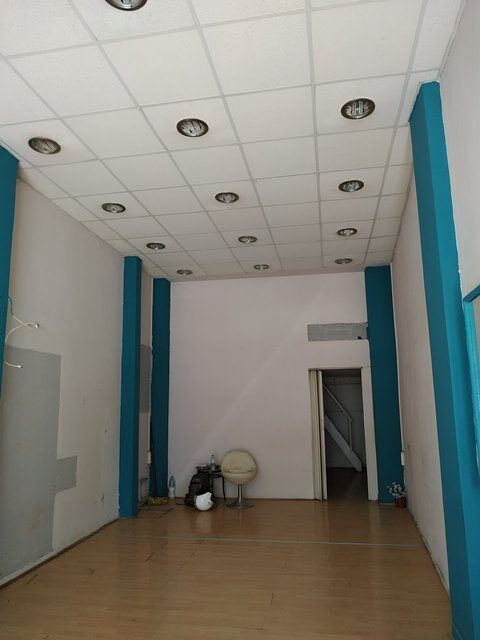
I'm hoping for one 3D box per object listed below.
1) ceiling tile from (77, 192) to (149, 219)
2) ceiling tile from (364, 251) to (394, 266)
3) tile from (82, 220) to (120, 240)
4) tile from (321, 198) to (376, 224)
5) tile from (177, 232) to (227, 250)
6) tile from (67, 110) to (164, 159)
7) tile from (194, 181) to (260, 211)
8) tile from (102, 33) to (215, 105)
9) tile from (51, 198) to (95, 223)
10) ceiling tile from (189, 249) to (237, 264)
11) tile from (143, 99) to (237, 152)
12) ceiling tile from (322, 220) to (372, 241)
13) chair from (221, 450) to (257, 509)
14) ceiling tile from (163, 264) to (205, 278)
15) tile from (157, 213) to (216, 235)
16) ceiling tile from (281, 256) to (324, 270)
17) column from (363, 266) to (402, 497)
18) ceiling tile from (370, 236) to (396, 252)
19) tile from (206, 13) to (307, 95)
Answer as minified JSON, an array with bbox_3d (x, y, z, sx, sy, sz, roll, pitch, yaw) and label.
[{"bbox_3d":[-1.300,-1.196,4.678,0.600,0.030,0.600,-2,-10,11],"label":"ceiling tile"},{"bbox_3d":[1.990,-0.923,6.436,0.380,0.030,0.600,-2,-10,11],"label":"ceiling tile"},{"bbox_3d":[-1.643,-1.088,5.365,0.258,0.020,0.576,-2,-10,11],"label":"tile"},{"bbox_3d":[1.165,-1.202,4.840,0.576,0.020,0.576,-2,-10,11],"label":"tile"},{"bbox_3d":[-0.490,-1.034,5.752,0.576,0.020,0.576,-2,-10,11],"label":"tile"},{"bbox_3d":[-0.941,-1.419,3.427,0.576,0.020,0.576,-2,-10,11],"label":"tile"},{"bbox_3d":[-0.122,-1.245,4.455,0.600,0.030,0.600,-2,-10,11],"label":"tile"},{"bbox_3d":[-0.465,-1.539,2.735,0.576,0.020,0.576,-2,-10,11],"label":"tile"},{"bbox_3d":[-1.744,-1.185,4.782,0.234,0.020,0.576,-2,-10,11],"label":"tile"},{"bbox_3d":[-0.383,-0.904,6.266,0.600,0.025,0.600,-3,-11,11],"label":"ceiling tile"},{"bbox_3d":[-0.353,-1.452,3.318,0.600,0.030,0.590,-2,-10,11],"label":"tile"},{"bbox_3d":[1.277,-1.093,5.373,0.600,0.030,0.590,-2,-10,11],"label":"ceiling tile"},{"bbox_3d":[-0.004,2.362,6.623,0.540,0.794,0.520,-1,-10,5],"label":"chair"},{"bbox_3d":[-0.868,-0.768,6.923,0.600,0.025,0.600,-3,-11,11],"label":"ceiling tile"},{"bbox_3d":[-0.603,-1.126,5.141,0.600,0.030,0.590,-2,-10,11],"label":"tile"},{"bbox_3d":[0.913,-0.868,6.625,0.600,0.030,0.590,-2,-10,11],"label":"ceiling tile"},{"bbox_3d":[2.165,0.909,6.659,0.370,3.451,0.284,-3,-10,9],"label":"column"},{"bbox_3d":[1.877,-1.021,5.862,0.380,0.030,0.600,-2,-10,11],"label":"ceiling tile"},{"bbox_3d":[0.125,-1.562,2.625,0.576,0.020,0.576,-2,-10,11],"label":"tile"}]

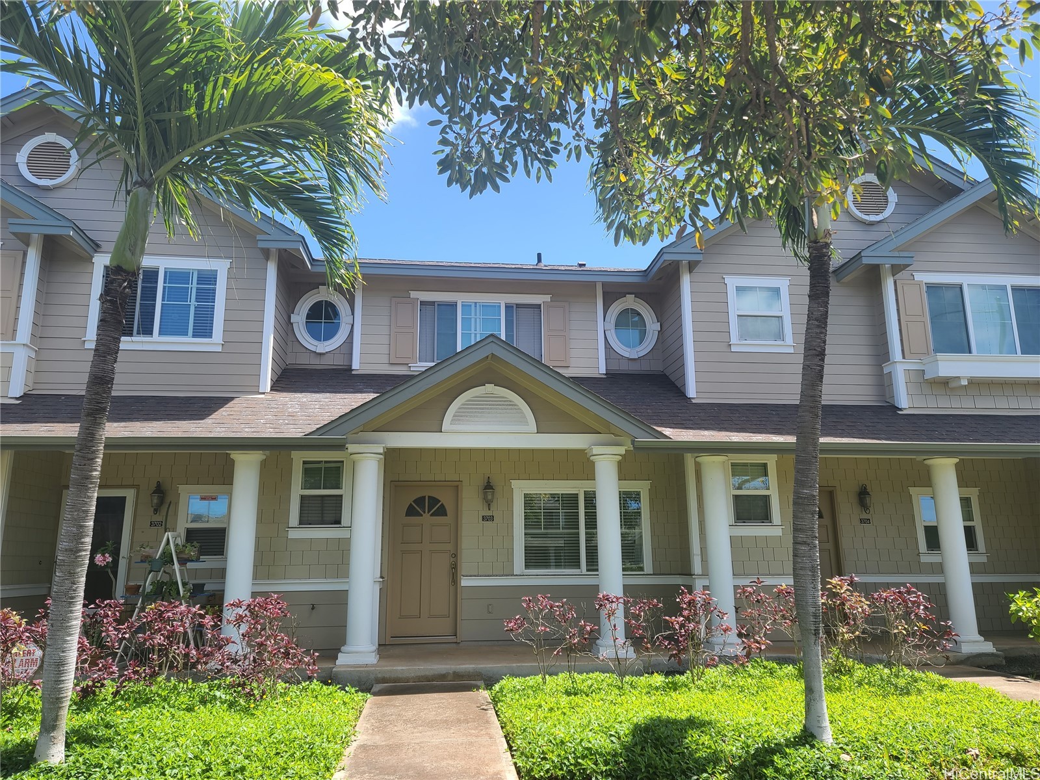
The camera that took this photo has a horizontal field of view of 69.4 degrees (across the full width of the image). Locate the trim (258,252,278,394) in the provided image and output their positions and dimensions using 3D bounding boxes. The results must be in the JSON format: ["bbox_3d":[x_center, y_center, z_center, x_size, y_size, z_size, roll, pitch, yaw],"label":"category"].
[{"bbox_3d":[-3.464,-0.983,10.403,0.108,2.100,0.110,1,-12,-6],"label":"trim"}]

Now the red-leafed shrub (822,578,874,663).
[{"bbox_3d":[3.605,2.594,8.336,0.600,1.030,0.560,1,-12,-6],"label":"red-leafed shrub"}]

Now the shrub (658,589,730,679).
[{"bbox_3d":[1.893,2.611,8.037,0.720,0.970,0.650,1,-12,-6],"label":"shrub"}]

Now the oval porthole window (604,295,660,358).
[{"bbox_3d":[1.828,-1.026,12.159,0.930,1.070,0.100,1,-12,-6],"label":"oval porthole window"}]

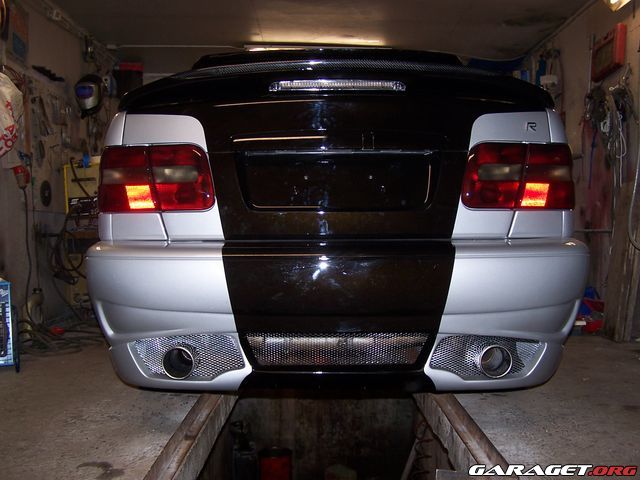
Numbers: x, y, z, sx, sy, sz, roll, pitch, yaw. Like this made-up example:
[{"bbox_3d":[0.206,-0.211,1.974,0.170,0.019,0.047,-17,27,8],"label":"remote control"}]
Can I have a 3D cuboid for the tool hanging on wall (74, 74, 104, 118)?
[{"bbox_3d":[-1.706,-1.062,5.200,0.210,0.310,0.240,0,2,3],"label":"tool hanging on wall"}]

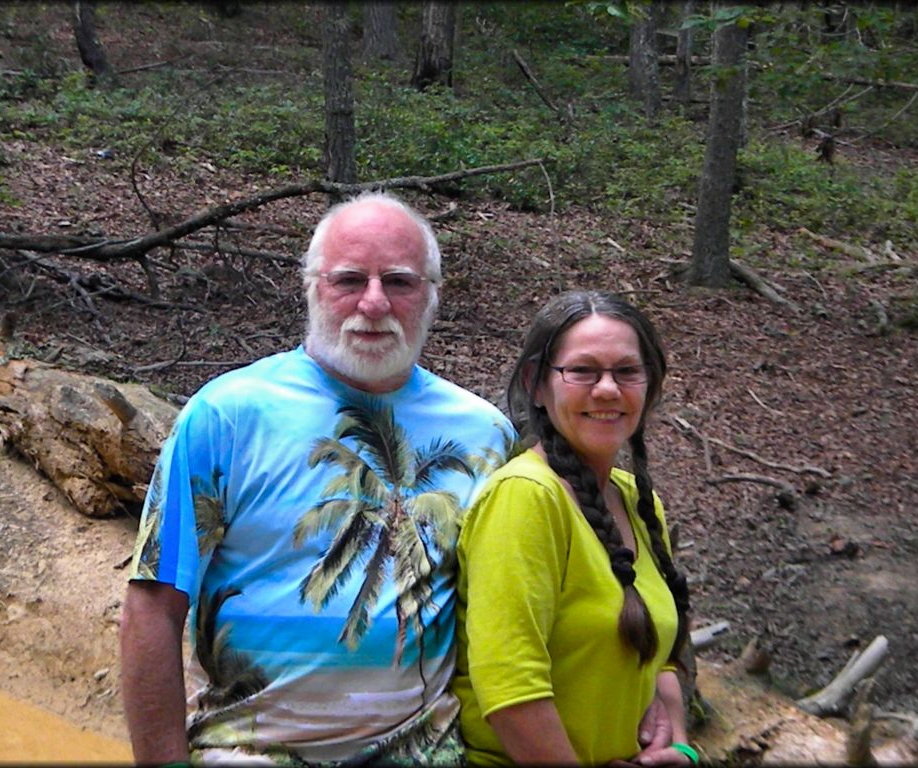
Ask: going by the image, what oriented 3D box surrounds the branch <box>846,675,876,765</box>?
[{"bbox_3d":[0.875,0.738,5.350,0.055,0.195,0.060,0,3,0],"label":"branch"}]

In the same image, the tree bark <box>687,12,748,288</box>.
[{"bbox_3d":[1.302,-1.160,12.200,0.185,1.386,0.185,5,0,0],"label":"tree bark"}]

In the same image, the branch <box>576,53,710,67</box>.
[{"bbox_3d":[2.191,-3.827,29.000,1.584,0.110,0.110,2,11,0],"label":"branch"}]

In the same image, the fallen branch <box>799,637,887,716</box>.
[{"bbox_3d":[0.879,0.670,5.577,0.296,0.074,0.055,-31,26,-30],"label":"fallen branch"}]

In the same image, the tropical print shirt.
[{"bbox_3d":[-0.174,0.295,3.170,0.500,0.650,0.310,-1,3,-17],"label":"tropical print shirt"}]

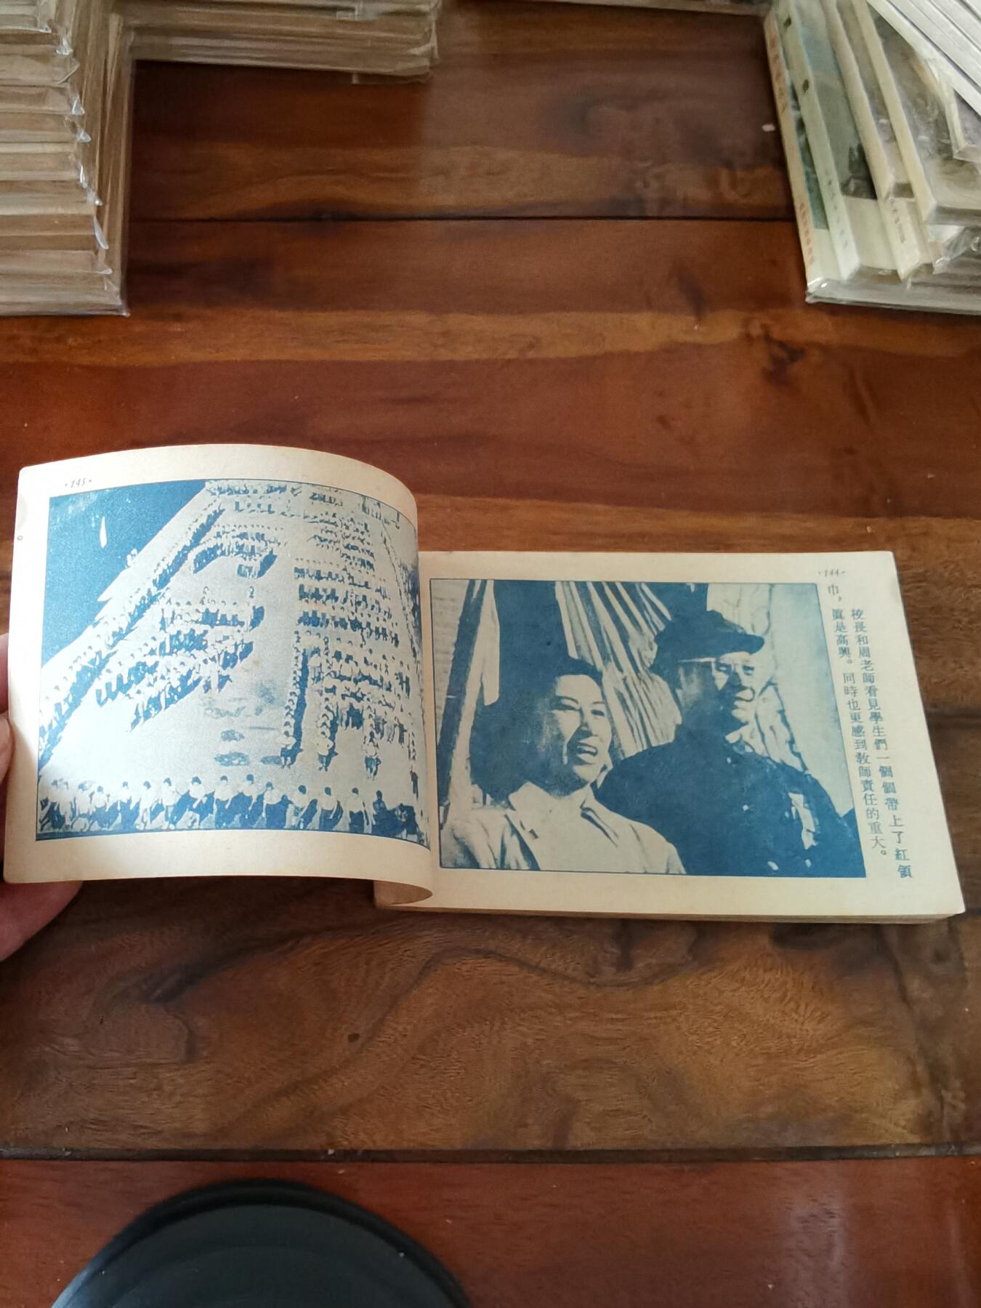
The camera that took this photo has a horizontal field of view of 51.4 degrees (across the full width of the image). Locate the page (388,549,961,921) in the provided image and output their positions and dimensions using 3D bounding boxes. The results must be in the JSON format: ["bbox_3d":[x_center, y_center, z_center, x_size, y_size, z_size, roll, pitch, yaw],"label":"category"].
[{"bbox_3d":[0.040,0.016,0.246,0.127,0.008,0.093,0,61,2],"label":"page"}]

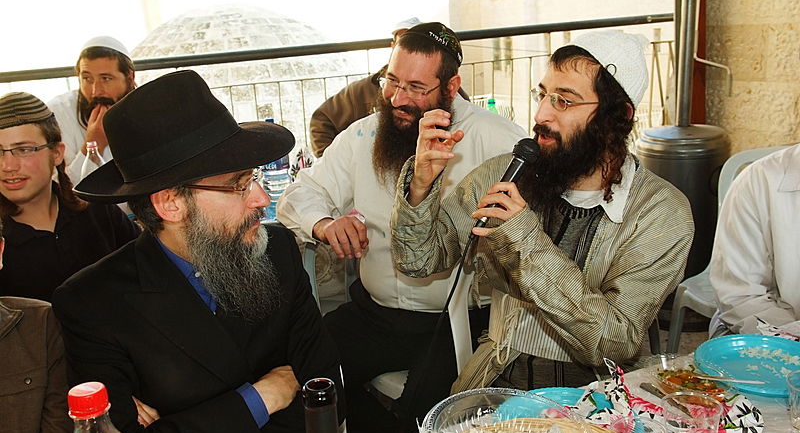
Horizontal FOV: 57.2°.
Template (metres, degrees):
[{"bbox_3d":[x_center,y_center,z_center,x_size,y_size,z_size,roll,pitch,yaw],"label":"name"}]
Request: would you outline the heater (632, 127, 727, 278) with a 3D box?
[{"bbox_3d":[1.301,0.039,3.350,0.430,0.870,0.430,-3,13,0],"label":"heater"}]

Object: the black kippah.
[{"bbox_3d":[0.087,-0.427,1.800,0.160,0.065,0.160,25,-3,30],"label":"black kippah"}]

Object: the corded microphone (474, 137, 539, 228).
[{"bbox_3d":[0.202,-0.065,1.400,0.054,0.195,0.054,40,-10,-32],"label":"corded microphone"}]

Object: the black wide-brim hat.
[{"bbox_3d":[-0.366,-0.136,1.200,0.365,0.165,0.320,-15,14,-3],"label":"black wide-brim hat"}]

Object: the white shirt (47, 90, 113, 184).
[{"bbox_3d":[-0.901,-0.116,2.363,0.500,0.580,0.360,-5,13,-9],"label":"white shirt"}]

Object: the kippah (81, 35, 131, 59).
[{"bbox_3d":[-0.925,-0.531,2.310,0.160,0.070,0.160,-1,6,6],"label":"kippah"}]

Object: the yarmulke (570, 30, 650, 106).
[{"bbox_3d":[0.421,-0.295,1.440,0.095,0.175,0.175,-48,28,-12],"label":"yarmulke"}]

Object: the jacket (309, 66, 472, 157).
[{"bbox_3d":[-0.021,-0.257,2.715,0.560,0.600,0.360,-3,13,0],"label":"jacket"}]

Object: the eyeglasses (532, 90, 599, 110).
[{"bbox_3d":[0.368,-0.237,1.470,0.140,0.035,0.135,-8,18,-19],"label":"eyeglasses"}]

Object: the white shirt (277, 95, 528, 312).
[{"bbox_3d":[0.006,-0.030,1.700,0.580,0.500,0.390,2,13,19],"label":"white shirt"}]

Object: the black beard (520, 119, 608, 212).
[{"bbox_3d":[0.324,-0.102,1.460,0.150,0.180,0.150,-8,18,-19],"label":"black beard"}]

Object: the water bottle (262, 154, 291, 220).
[{"bbox_3d":[-0.455,-0.183,2.656,0.098,0.335,0.098,-3,13,0],"label":"water bottle"}]

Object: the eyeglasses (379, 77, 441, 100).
[{"bbox_3d":[0.049,-0.319,1.770,0.135,0.040,0.140,17,28,31],"label":"eyeglasses"}]

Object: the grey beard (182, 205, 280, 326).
[{"bbox_3d":[-0.272,0.075,1.190,0.145,0.195,0.150,-3,13,-5],"label":"grey beard"}]

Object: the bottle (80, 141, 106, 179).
[{"bbox_3d":[-0.884,-0.057,2.156,0.090,0.335,0.090,-3,13,0],"label":"bottle"}]

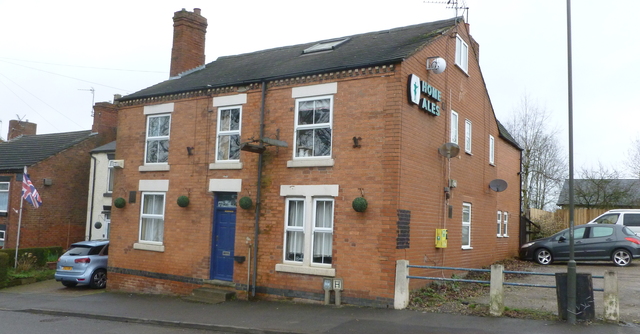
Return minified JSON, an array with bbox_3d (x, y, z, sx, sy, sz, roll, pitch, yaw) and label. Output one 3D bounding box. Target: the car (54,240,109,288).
[{"bbox_3d":[-7.880,3.720,20.050,1.830,1.600,4.400,-1,-6,26],"label":"car"}]

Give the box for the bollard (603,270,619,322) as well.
[{"bbox_3d":[5.212,2.278,9.265,0.200,0.920,0.200,-1,-6,30],"label":"bollard"}]

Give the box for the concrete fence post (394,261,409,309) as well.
[{"bbox_3d":[1.808,2.568,11.336,0.215,1.049,0.215,-1,-6,32],"label":"concrete fence post"}]

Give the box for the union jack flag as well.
[{"bbox_3d":[-11.329,0.926,20.400,0.730,1.400,0.300,5,-6,-29],"label":"union jack flag"}]

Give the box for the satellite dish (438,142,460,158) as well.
[{"bbox_3d":[3.394,-0.458,13.538,0.550,0.430,0.350,0,-6,14],"label":"satellite dish"}]

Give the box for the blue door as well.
[{"bbox_3d":[-2.598,1.907,13.906,0.820,2.320,0.100,-1,-6,30],"label":"blue door"}]

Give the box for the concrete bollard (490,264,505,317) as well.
[{"bbox_3d":[3.531,2.438,10.282,0.210,0.977,0.210,-1,-6,32],"label":"concrete bollard"}]

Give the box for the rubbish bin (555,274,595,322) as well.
[{"bbox_3d":[4.595,2.348,9.337,0.550,0.780,0.400,-1,-6,30],"label":"rubbish bin"}]

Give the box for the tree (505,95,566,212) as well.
[{"bbox_3d":[12.762,0.190,30.754,3.500,8.740,3.500,-1,-6,30],"label":"tree"}]

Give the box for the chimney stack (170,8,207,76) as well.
[{"bbox_3d":[-4.861,-4.511,19.315,0.661,2.685,1.239,-1,-6,32],"label":"chimney stack"}]

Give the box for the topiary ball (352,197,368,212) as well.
[{"bbox_3d":[0.902,0.844,11.534,0.335,0.335,0.335,2,-6,0],"label":"topiary ball"}]

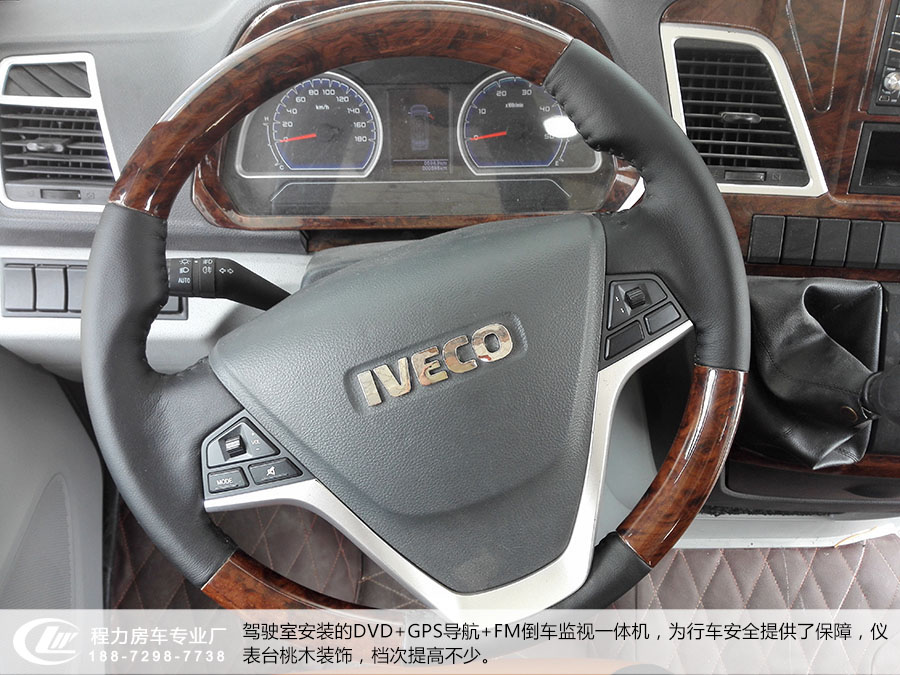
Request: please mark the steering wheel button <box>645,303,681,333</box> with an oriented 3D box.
[{"bbox_3d":[0.134,-0.013,0.461,0.022,0.012,0.006,-31,7,-1],"label":"steering wheel button"}]

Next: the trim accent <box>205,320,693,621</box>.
[{"bbox_3d":[0.021,0.104,0.441,0.320,0.038,0.129,-20,88,-2],"label":"trim accent"}]

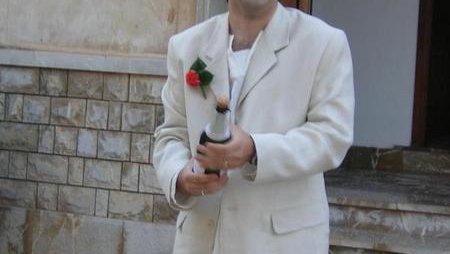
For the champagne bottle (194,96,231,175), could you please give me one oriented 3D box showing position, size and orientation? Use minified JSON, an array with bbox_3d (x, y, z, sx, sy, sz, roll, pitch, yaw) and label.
[{"bbox_3d":[-0.022,0.039,3.340,0.085,0.305,0.085,11,35,0],"label":"champagne bottle"}]

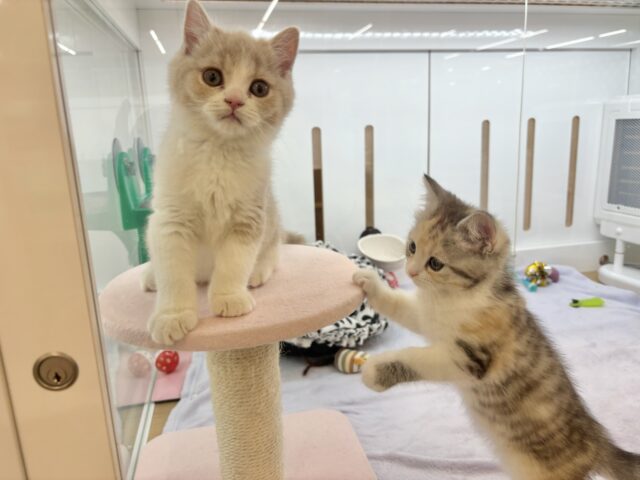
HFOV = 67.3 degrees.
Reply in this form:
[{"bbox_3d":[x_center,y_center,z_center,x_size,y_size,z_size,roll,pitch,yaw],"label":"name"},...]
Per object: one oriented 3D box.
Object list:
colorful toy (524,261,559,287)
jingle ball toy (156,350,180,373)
[{"bbox_3d":[0.561,0.086,1.217,0.074,0.055,0.062,-5,13,-11],"label":"colorful toy"},{"bbox_3d":[-0.275,0.221,0.866,0.044,0.044,0.044,-5,13,-11],"label":"jingle ball toy"}]

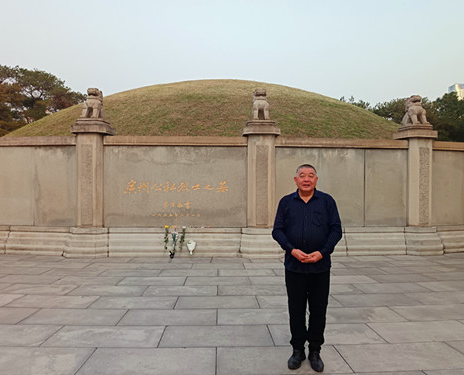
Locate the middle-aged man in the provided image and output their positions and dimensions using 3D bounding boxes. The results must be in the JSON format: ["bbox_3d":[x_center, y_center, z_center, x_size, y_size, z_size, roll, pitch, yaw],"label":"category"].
[{"bbox_3d":[0.643,0.663,3.246,0.580,1.710,0.340,0,1,9],"label":"middle-aged man"}]

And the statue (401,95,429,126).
[{"bbox_3d":[4.173,-1.735,8.528,0.360,0.678,0.450,0,1,-11],"label":"statue"}]

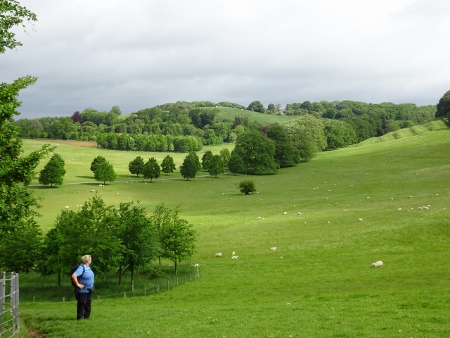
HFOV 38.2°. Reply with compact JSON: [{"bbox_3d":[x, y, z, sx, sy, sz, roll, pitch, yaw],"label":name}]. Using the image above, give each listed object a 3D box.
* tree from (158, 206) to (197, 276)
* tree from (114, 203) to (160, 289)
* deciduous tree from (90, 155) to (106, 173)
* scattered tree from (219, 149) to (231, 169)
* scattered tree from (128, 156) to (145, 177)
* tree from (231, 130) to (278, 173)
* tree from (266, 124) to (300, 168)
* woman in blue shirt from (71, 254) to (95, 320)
[{"bbox_3d":[-4.406,6.735,60.000,3.644,6.551,3.644,0,2,0],"label":"tree"},{"bbox_3d":[-7.349,6.352,54.000,3.654,7.473,3.654,0,2,0],"label":"tree"},{"bbox_3d":[-45.533,-0.994,235.000,6.143,8.131,6.143,0,2,0],"label":"deciduous tree"},{"bbox_3d":[-0.317,-3.806,275.000,5.286,9.726,5.286,0,2,0],"label":"scattered tree"},{"bbox_3d":[-32.570,-0.830,240.000,6.089,7.566,6.089,0,2,0],"label":"scattered tree"},{"bbox_3d":[11.533,-6.286,250.000,17.300,17.031,17.300,0,2,0],"label":"tree"},{"bbox_3d":[25.196,-10.034,290.000,16.946,19.622,16.946,0,2,0],"label":"tree"},{"bbox_3d":[-3.699,3.103,17.000,0.480,1.700,0.560,1,2,26],"label":"woman in blue shirt"}]

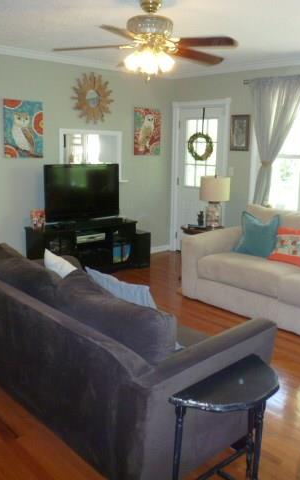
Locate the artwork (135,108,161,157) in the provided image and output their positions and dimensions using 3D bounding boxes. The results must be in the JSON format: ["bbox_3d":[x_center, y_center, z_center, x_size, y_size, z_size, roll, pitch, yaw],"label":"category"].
[{"bbox_3d":[-0.014,-1.458,6.009,0.480,0.620,0.040,-9,15,-42],"label":"artwork"}]

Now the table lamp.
[{"bbox_3d":[0.763,-0.433,5.132,0.350,0.600,0.350,1,11,0],"label":"table lamp"}]

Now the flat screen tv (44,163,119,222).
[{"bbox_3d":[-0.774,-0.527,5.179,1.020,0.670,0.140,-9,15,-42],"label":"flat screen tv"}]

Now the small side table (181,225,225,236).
[{"bbox_3d":[0.670,0.162,5.175,0.550,0.600,0.500,-9,15,-42],"label":"small side table"}]

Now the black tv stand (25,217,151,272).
[{"bbox_3d":[-0.739,0.111,5.325,1.420,0.585,0.450,-9,15,-42],"label":"black tv stand"}]

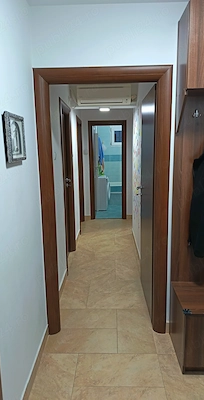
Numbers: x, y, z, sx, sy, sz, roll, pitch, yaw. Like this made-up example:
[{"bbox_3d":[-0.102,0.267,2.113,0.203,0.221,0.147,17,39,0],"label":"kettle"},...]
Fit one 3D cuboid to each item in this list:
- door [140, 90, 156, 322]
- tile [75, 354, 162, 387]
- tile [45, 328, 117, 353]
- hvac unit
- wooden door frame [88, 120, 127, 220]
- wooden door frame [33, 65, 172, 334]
[{"bbox_3d":[0.455,0.016,2.739,0.045,2.020,0.820,-1,10,2],"label":"door"},{"bbox_3d":[0.114,1.206,1.971,0.602,0.010,0.299,-1,10,2],"label":"tile"},{"bbox_3d":[-0.161,1.154,2.278,0.585,0.010,0.297,-1,10,2],"label":"tile"},{"bbox_3d":[0.032,-1.565,4.176,0.785,0.285,0.205,-1,10,2],"label":"hvac unit"},{"bbox_3d":[0.132,-0.626,6.051,0.785,2.110,0.150,-1,10,2],"label":"wooden door frame"},{"bbox_3d":[0.024,0.082,2.226,0.986,2.110,0.160,-1,10,2],"label":"wooden door frame"}]

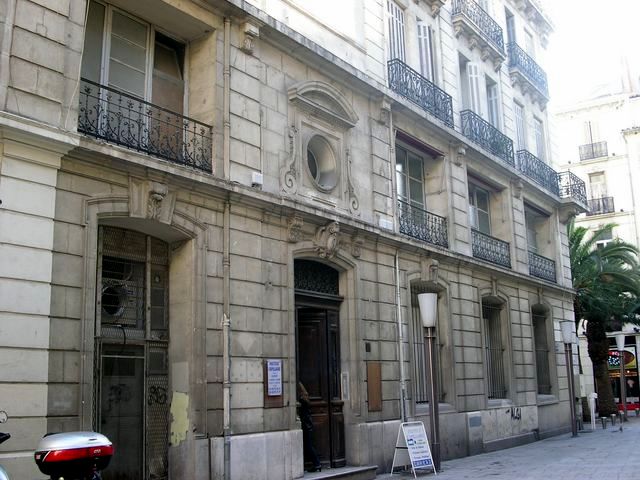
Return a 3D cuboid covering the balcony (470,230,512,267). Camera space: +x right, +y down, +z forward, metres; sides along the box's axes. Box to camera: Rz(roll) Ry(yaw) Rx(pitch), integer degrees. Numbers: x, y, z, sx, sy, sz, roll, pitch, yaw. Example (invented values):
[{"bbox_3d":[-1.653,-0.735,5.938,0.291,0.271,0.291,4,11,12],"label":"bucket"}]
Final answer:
[{"bbox_3d":[5.215,0.317,21.143,0.082,0.825,2.886,-10,-15,35],"label":"balcony"}]

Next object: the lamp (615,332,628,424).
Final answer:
[{"bbox_3d":[13.806,6.300,32.025,0.430,3.800,0.430,-7,-13,22],"label":"lamp"}]

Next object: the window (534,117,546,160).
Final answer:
[{"bbox_3d":[8.245,-3.252,26.392,0.206,2.752,1.082,-10,-15,35],"label":"window"}]

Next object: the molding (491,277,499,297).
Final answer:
[{"bbox_3d":[4.695,1.227,18.842,0.150,0.540,0.320,-10,-14,35],"label":"molding"}]

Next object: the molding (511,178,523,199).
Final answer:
[{"bbox_3d":[6.546,-1.731,23.236,0.278,0.618,0.453,-10,-15,35],"label":"molding"}]

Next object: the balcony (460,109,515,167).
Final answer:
[{"bbox_3d":[5.203,-3.056,21.663,0.309,0.979,3.453,-10,-15,35],"label":"balcony"}]

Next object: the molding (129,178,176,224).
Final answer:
[{"bbox_3d":[-2.514,-0.570,10.577,0.290,0.540,0.650,-10,-15,35],"label":"molding"}]

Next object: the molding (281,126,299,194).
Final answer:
[{"bbox_3d":[-0.556,-1.535,13.341,0.144,1.309,0.495,-10,-15,35],"label":"molding"}]

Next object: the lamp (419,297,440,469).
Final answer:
[{"bbox_3d":[2.345,2.916,14.679,0.402,3.659,0.402,-10,-15,35],"label":"lamp"}]

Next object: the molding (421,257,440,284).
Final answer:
[{"bbox_3d":[2.676,0.748,17.139,0.320,0.701,0.433,-10,-15,35],"label":"molding"}]

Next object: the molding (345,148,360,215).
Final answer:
[{"bbox_3d":[0.711,-1.279,15.374,0.120,1.400,0.355,-10,-15,35],"label":"molding"}]

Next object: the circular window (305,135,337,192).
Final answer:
[{"bbox_3d":[-0.031,-1.424,13.138,0.280,1.060,0.990,-10,-14,35],"label":"circular window"}]

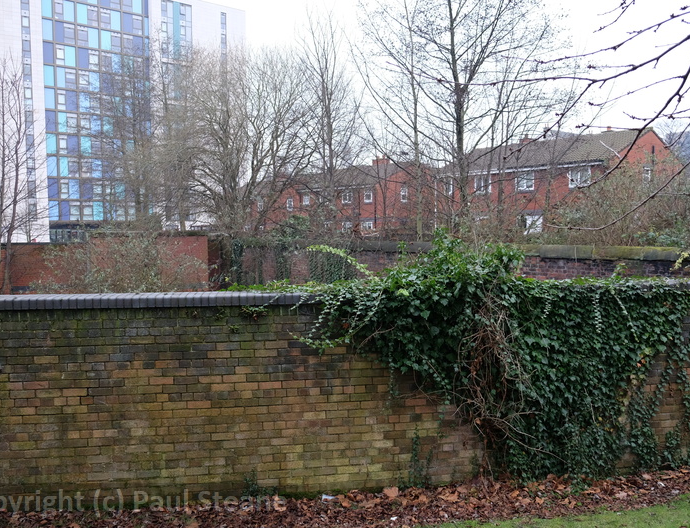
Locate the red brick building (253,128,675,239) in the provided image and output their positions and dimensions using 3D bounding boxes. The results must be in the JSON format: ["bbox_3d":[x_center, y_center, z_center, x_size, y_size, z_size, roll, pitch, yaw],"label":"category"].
[{"bbox_3d":[5.583,-4.987,51.399,10.500,7.800,41.000,-3,4,-37],"label":"red brick building"}]

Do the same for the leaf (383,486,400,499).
[{"bbox_3d":[0.450,2.212,5.750,0.155,0.070,0.120,0,3,0],"label":"leaf"}]

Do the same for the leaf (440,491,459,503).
[{"bbox_3d":[0.999,2.223,5.680,0.190,0.050,0.150,0,3,0],"label":"leaf"}]

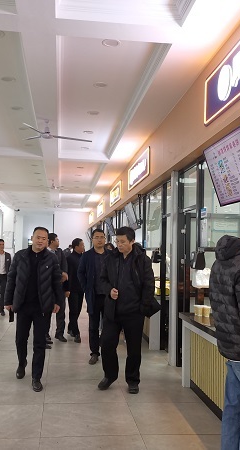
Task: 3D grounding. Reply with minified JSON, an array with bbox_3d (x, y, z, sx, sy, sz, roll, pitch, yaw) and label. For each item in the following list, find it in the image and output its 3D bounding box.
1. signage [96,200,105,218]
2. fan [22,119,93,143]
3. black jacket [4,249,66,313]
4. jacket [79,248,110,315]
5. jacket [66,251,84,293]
[{"bbox_3d":[-0.660,-0.528,16.298,0.080,0.430,2.400,2,-3,-7],"label":"signage"},{"bbox_3d":[-0.920,-1.424,6.869,1.100,0.300,1.140,2,-3,-7],"label":"fan"},{"bbox_3d":[-0.919,0.597,5.030,0.650,0.700,0.340,2,-3,-10],"label":"black jacket"},{"bbox_3d":[-0.289,0.763,6.435,0.560,0.900,0.360,2,-3,-15],"label":"jacket"},{"bbox_3d":[-0.700,0.774,7.622,0.500,0.710,0.310,4,-4,-38],"label":"jacket"}]

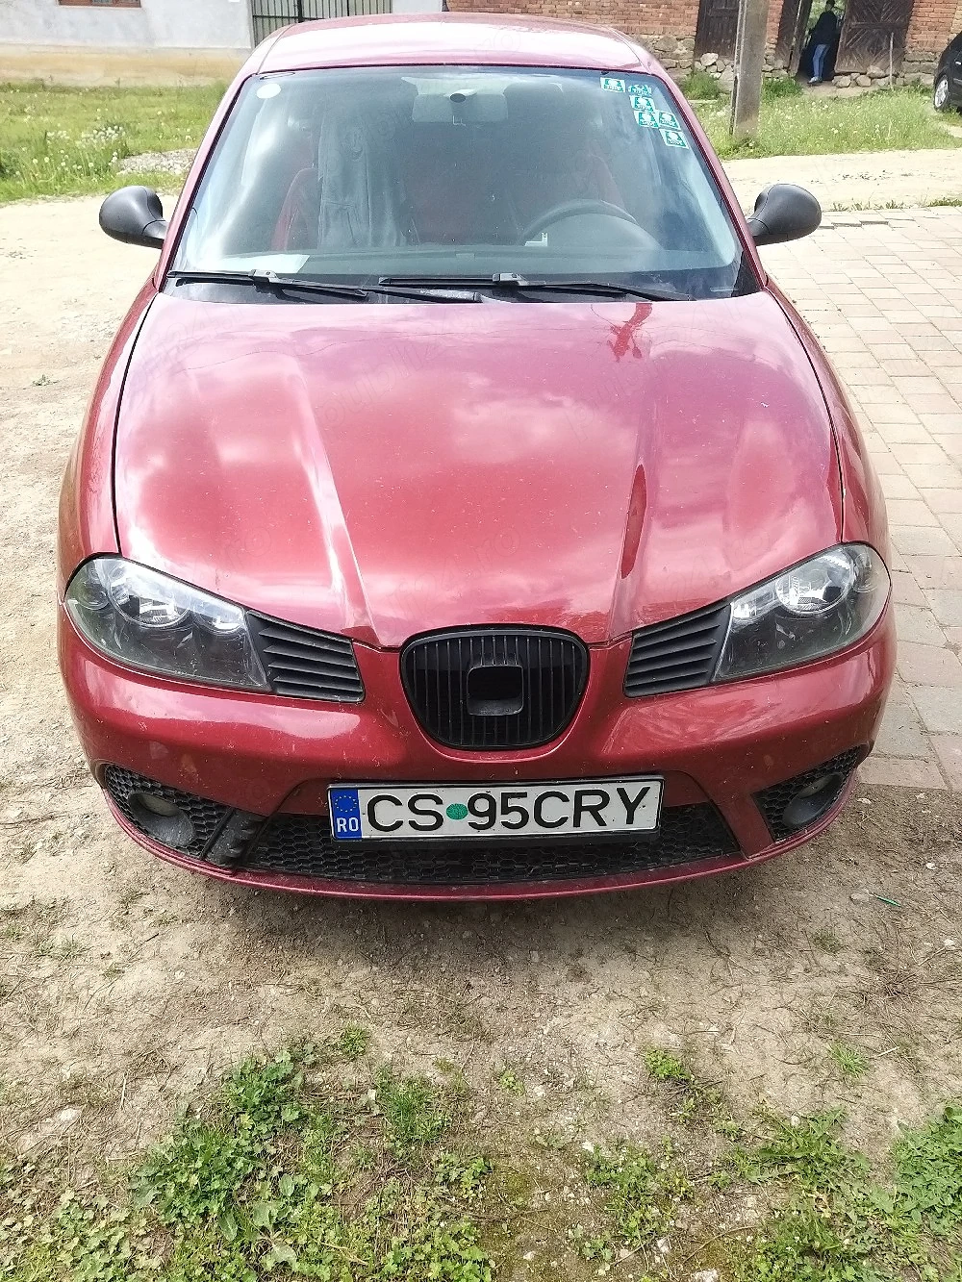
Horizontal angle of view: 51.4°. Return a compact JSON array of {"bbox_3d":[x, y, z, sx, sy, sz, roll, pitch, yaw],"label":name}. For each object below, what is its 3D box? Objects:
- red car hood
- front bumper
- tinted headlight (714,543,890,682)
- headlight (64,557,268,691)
[{"bbox_3d":[-0.003,-0.399,1.957,1.400,0.230,1.120,-1,44,-2],"label":"red car hood"},{"bbox_3d":[0.015,0.152,1.803,1.630,0.510,0.510,-1,34,-2],"label":"front bumper"},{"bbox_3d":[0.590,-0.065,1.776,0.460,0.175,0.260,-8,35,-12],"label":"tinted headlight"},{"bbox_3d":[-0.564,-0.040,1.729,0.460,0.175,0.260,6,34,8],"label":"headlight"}]

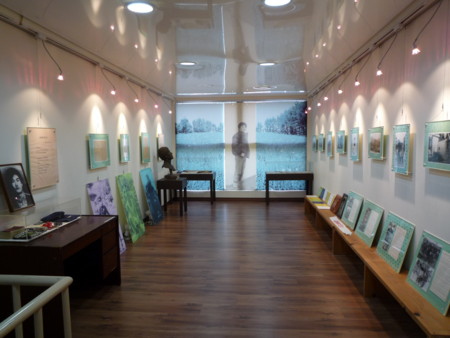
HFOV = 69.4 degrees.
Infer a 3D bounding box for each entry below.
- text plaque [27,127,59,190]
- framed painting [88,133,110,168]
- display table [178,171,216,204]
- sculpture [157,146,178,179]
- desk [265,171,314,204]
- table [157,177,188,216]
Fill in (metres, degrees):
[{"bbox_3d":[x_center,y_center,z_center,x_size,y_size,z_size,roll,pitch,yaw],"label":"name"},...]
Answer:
[{"bbox_3d":[-1.750,-0.108,3.123,0.031,0.564,0.417,0,5,5],"label":"text plaque"},{"bbox_3d":[-1.636,-0.237,4.245,0.031,0.428,0.527,0,5,5],"label":"framed painting"},{"bbox_3d":[-0.790,0.473,8.075,1.070,0.744,0.465,0,5,5],"label":"display table"},{"bbox_3d":[-1.183,-0.118,6.855,0.403,0.679,0.279,0,5,5],"label":"sculpture"},{"bbox_3d":[1.539,0.458,7.853,1.085,0.744,0.465,0,5,5],"label":"desk"},{"bbox_3d":[-1.104,0.586,6.904,0.527,0.736,0.450,0,5,5],"label":"table"}]

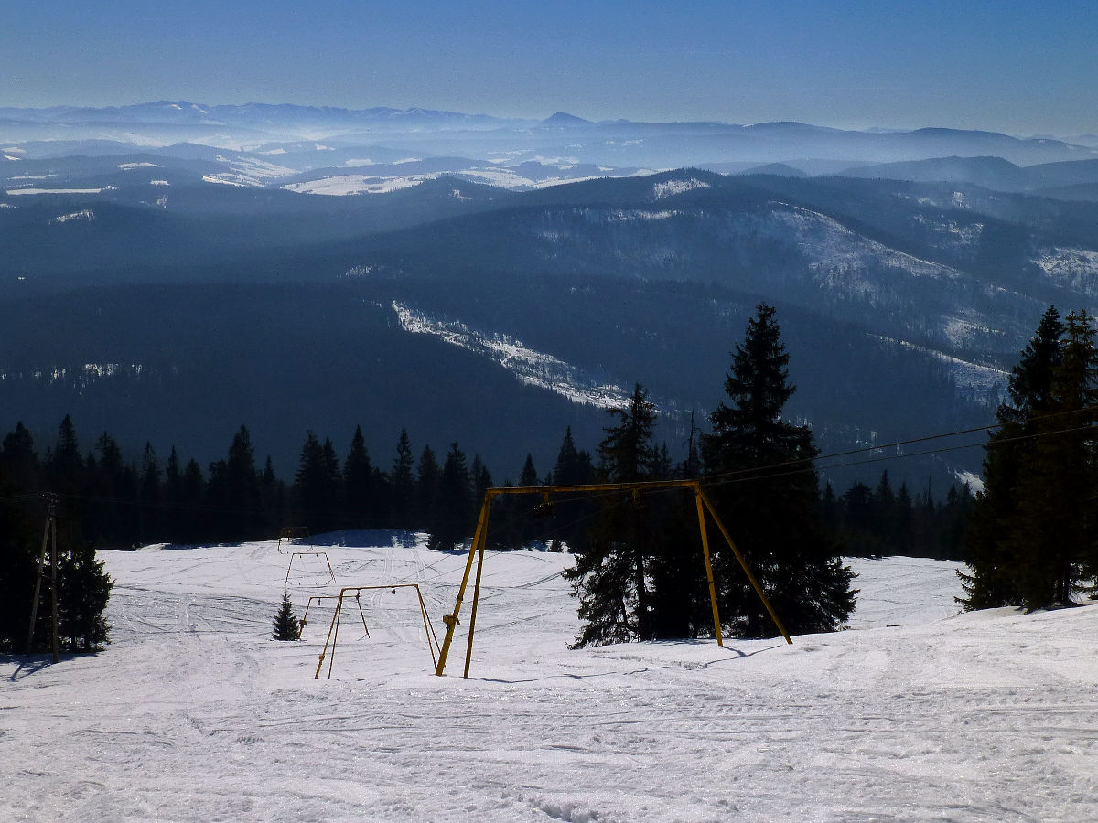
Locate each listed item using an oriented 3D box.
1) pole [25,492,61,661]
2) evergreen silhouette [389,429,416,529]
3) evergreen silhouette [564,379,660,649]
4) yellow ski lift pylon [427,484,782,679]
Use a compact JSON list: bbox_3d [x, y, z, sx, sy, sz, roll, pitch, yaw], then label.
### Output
[{"bbox_3d":[-24.101,7.896,62.000,1.650,8.600,1.200,2,13,0],"label":"pole"},{"bbox_3d":[-25.250,11.635,225.000,4.800,18.000,4.800,2,13,0],"label":"evergreen silhouette"},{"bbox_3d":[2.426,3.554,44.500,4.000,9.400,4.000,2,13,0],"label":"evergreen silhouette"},{"bbox_3d":[1.455,4.290,30.090,7.500,4.800,3.200,-1,13,-15],"label":"yellow ski lift pylon"}]

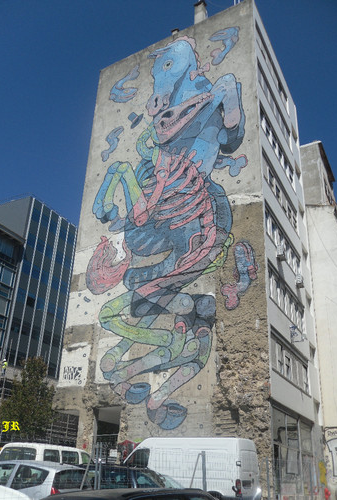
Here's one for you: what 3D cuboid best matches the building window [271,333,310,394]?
[{"bbox_3d":[5.687,5.477,23.419,0.200,1.600,6.500,-11,-29,25],"label":"building window"}]

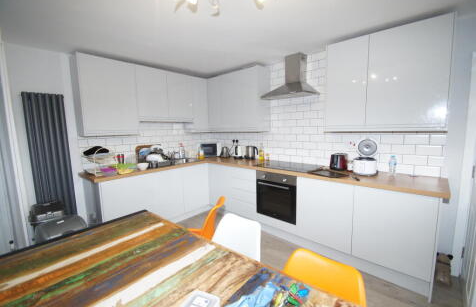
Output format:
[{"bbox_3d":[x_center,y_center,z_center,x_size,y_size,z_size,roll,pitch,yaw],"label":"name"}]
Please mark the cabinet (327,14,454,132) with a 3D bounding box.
[{"bbox_3d":[1.483,-0.708,2.079,0.967,0.950,0.320,5,10,41],"label":"cabinet"}]

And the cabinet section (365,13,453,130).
[{"bbox_3d":[1.636,-0.701,1.941,0.583,0.946,0.315,5,9,41],"label":"cabinet section"}]

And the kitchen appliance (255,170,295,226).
[{"bbox_3d":[0.658,0.527,2.767,0.595,0.595,0.570,5,10,41],"label":"kitchen appliance"}]

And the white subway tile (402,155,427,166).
[{"bbox_3d":[1.851,0.063,2.082,0.200,0.102,0.010,5,9,42],"label":"white subway tile"}]

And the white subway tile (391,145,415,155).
[{"bbox_3d":[1.777,-0.037,2.134,0.200,0.100,0.010,5,10,41],"label":"white subway tile"}]

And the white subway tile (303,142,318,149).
[{"bbox_3d":[1.019,-0.114,2.813,0.200,0.102,0.010,5,9,42],"label":"white subway tile"}]

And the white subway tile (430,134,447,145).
[{"bbox_3d":[1.970,-0.141,1.944,0.132,0.102,0.010,5,9,42],"label":"white subway tile"}]

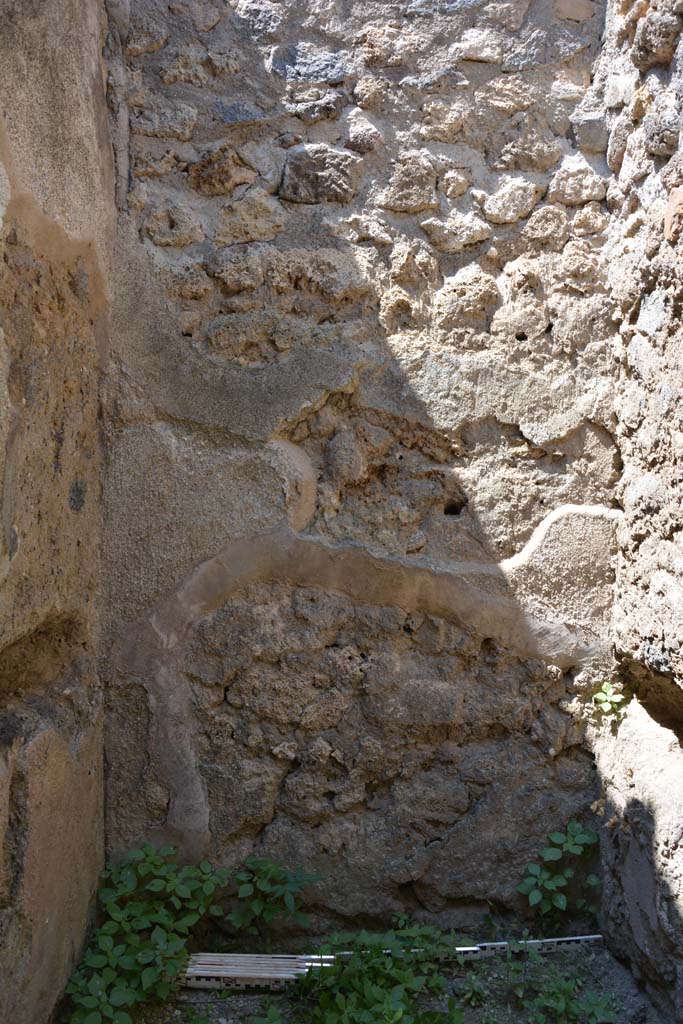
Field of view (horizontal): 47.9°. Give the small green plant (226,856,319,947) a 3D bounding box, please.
[{"bbox_3d":[-0.146,0.831,1.635,0.187,0.185,0.150,0,0,0],"label":"small green plant"}]

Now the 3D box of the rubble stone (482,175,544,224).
[{"bbox_3d":[0.381,-0.692,1.700,0.130,0.103,0.090,0,0,0],"label":"rubble stone"}]

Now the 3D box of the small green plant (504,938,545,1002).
[{"bbox_3d":[0.350,0.868,1.475,0.073,0.108,0.073,0,0,0],"label":"small green plant"}]

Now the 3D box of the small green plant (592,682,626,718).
[{"bbox_3d":[0.570,0.397,1.635,0.069,0.069,0.058,0,0,0],"label":"small green plant"}]

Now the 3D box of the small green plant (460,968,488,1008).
[{"bbox_3d":[0.251,0.900,1.463,0.049,0.050,0.048,0,0,0],"label":"small green plant"}]

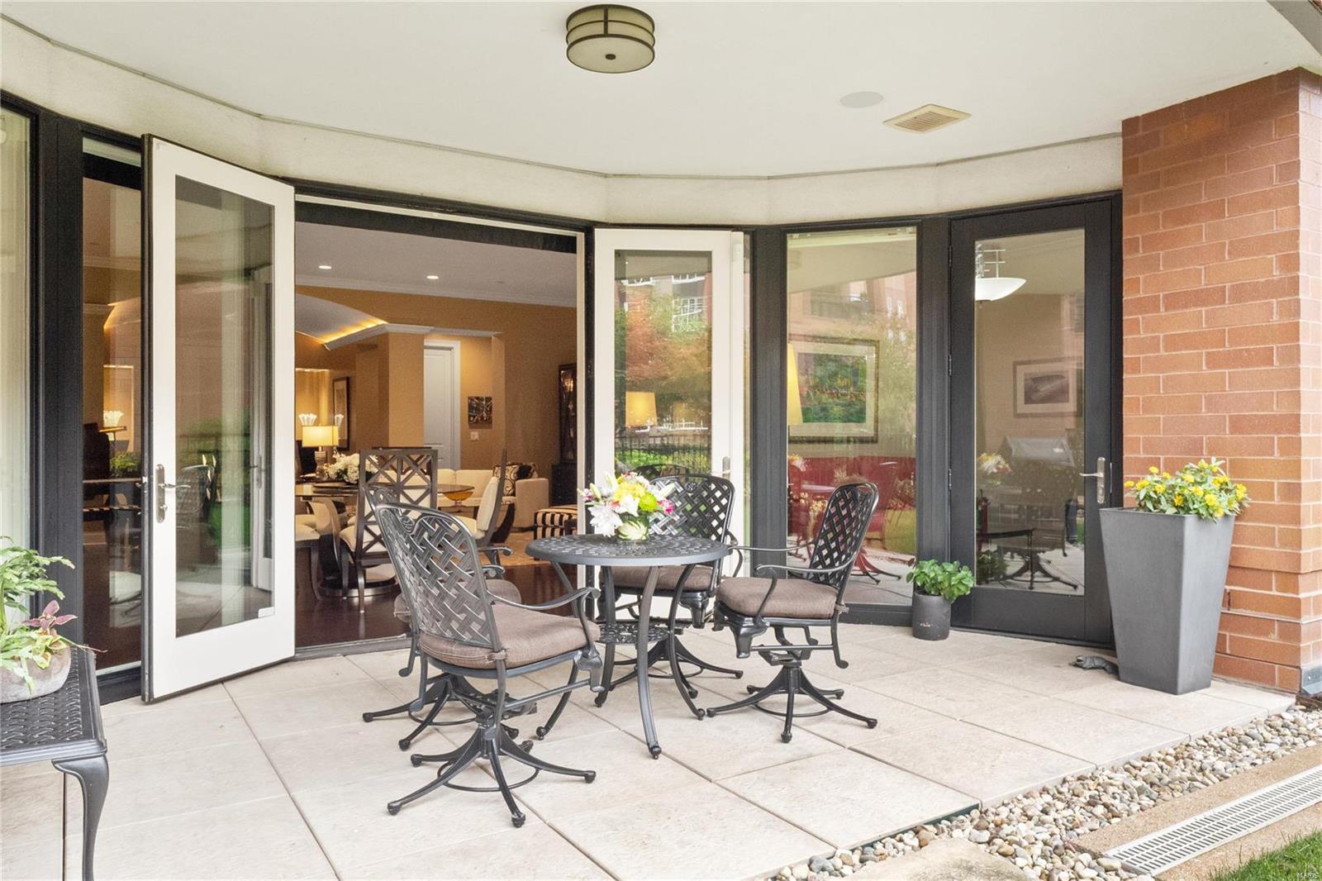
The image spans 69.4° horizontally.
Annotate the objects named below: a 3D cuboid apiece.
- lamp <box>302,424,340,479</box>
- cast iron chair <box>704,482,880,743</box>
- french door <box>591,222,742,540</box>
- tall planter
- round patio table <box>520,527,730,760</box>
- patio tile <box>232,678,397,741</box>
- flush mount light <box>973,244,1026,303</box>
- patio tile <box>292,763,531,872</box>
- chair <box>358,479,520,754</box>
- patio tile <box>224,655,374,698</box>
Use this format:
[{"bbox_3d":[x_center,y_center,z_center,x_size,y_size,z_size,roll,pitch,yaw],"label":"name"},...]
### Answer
[{"bbox_3d":[-3.744,0.125,10.500,0.350,0.610,0.210,0,0,0],"label":"lamp"},{"bbox_3d":[0.531,0.635,3.847,0.690,0.940,0.650,0,0,-13],"label":"cast iron chair"},{"bbox_3d":[0.057,-0.100,5.890,0.900,2.390,0.060,0,0,-5],"label":"french door"},{"bbox_3d":[2.335,0.725,4.415,0.410,0.800,0.410,0,0,-32],"label":"tall planter"},{"bbox_3d":[-0.133,0.776,3.790,0.810,0.730,0.810,0,0,0],"label":"round patio table"},{"bbox_3d":[-1.399,1.110,3.933,0.595,0.030,0.595,-1,2,-33],"label":"patio tile"},{"bbox_3d":[2.180,-1.150,6.500,0.610,0.430,0.610,0,0,0],"label":"flush mount light"},{"bbox_3d":[-0.753,1.138,2.921,0.595,0.030,0.595,-1,2,-33],"label":"patio tile"},{"bbox_3d":[-0.860,0.662,3.880,0.690,0.950,0.670,0,0,-3],"label":"chair"},{"bbox_3d":[-1.734,1.120,4.495,0.605,0.040,0.605,0,1,-33],"label":"patio tile"}]

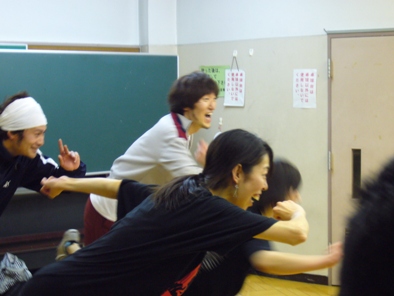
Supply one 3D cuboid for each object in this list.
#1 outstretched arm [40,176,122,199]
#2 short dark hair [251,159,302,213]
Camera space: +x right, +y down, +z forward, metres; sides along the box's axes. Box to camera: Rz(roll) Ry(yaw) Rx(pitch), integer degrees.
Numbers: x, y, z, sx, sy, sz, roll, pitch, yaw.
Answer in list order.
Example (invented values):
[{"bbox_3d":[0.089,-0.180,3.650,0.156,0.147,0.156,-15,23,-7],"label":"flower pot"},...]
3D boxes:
[{"bbox_3d":[-0.374,0.128,3.065,0.330,0.077,0.085,0,2,32],"label":"outstretched arm"},{"bbox_3d":[0.260,0.131,3.300,0.210,0.200,0.180,12,-1,-15],"label":"short dark hair"}]

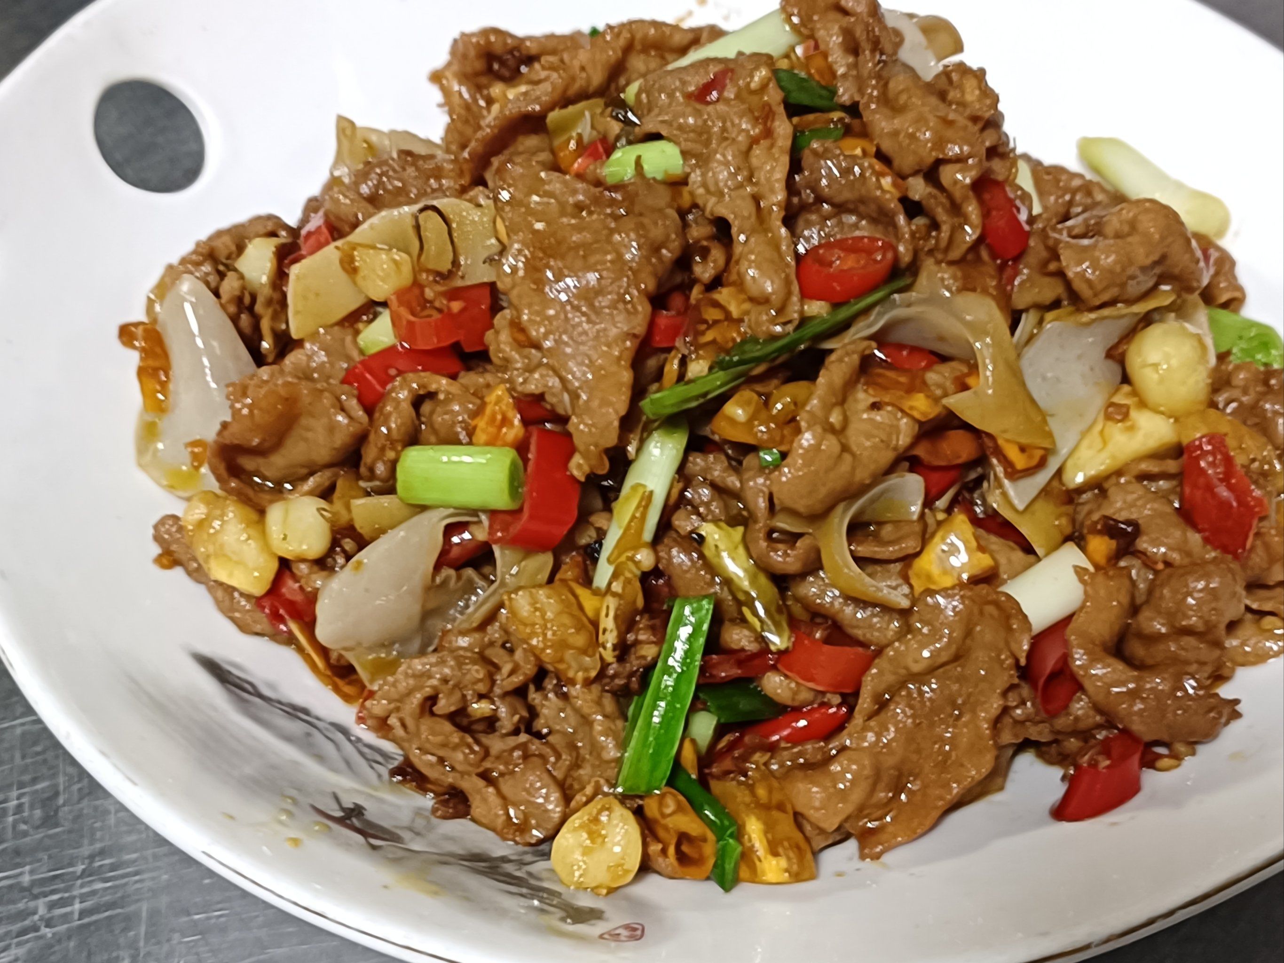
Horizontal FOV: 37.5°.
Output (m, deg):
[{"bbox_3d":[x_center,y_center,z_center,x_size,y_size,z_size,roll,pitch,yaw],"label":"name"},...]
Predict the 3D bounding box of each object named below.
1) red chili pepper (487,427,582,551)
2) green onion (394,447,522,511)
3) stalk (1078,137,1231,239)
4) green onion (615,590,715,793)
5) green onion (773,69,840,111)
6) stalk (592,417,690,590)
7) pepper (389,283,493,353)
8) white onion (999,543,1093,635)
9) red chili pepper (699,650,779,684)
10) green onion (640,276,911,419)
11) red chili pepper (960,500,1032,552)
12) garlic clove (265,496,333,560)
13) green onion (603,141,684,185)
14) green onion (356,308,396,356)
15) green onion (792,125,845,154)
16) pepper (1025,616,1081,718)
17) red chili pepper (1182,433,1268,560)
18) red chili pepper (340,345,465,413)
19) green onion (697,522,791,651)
[{"bbox_3d":[-0.020,0.002,0.348,0.012,0.015,0.023,16,64,-37],"label":"red chili pepper"},{"bbox_3d":[-0.036,-0.001,0.377,0.024,0.012,0.012,2,65,6],"label":"green onion"},{"bbox_3d":[0.122,-0.071,0.453,0.037,0.011,0.011,35,54,14],"label":"stalk"},{"bbox_3d":[0.005,0.041,0.362,0.010,0.006,0.040,16,71,5],"label":"green onion"},{"bbox_3d":[0.038,-0.089,0.432,0.019,0.005,0.009,28,67,7],"label":"green onion"},{"bbox_3d":[0.000,0.004,0.376,0.009,0.008,0.038,22,72,7],"label":"stalk"},{"bbox_3d":[-0.039,-0.032,0.369,0.020,0.009,0.012,2,50,-3],"label":"pepper"},{"bbox_3d":[0.075,0.021,0.355,0.021,0.011,0.011,-32,59,-27],"label":"white onion"},{"bbox_3d":[0.019,0.036,0.370,0.017,0.006,0.006,-14,66,-5],"label":"red chili pepper"},{"bbox_3d":[0.026,-0.026,0.366,0.060,0.007,0.009,-23,56,-22],"label":"green onion"},{"bbox_3d":[0.072,0.009,0.385,0.017,0.008,0.009,30,67,10],"label":"red chili pepper"},{"bbox_3d":[-0.066,0.009,0.365,0.013,0.012,0.012,2,50,-3],"label":"garlic clove"},{"bbox_3d":[0.000,-0.064,0.382,0.017,0.009,0.011,2,50,-3],"label":"green onion"},{"bbox_3d":[-0.051,-0.029,0.374,0.014,0.009,0.009,-28,58,-25],"label":"green onion"},{"bbox_3d":[0.039,-0.076,0.420,0.014,0.005,0.006,-14,66,-4],"label":"green onion"},{"bbox_3d":[0.081,0.036,0.368,0.013,0.011,0.020,15,71,4],"label":"pepper"},{"bbox_3d":[0.117,0.003,0.380,0.014,0.006,0.023,-15,64,-11],"label":"red chili pepper"},{"bbox_3d":[-0.046,-0.020,0.368,0.022,0.009,0.009,-11,52,-13],"label":"red chili pepper"},{"bbox_3d":[0.020,0.021,0.371,0.007,0.007,0.028,-26,72,-14],"label":"green onion"}]

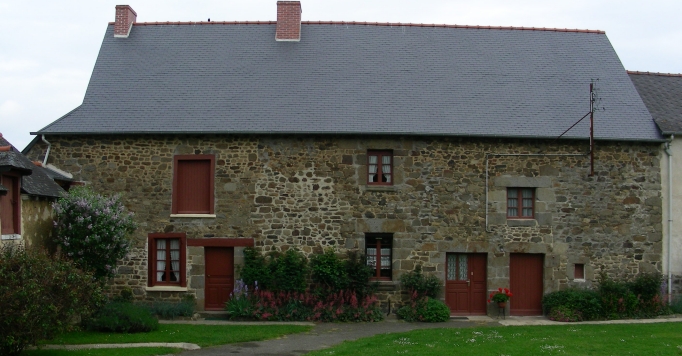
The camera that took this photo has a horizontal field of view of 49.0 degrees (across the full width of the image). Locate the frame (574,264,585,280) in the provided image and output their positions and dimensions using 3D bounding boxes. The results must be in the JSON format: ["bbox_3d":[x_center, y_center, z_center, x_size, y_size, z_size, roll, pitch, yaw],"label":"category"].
[{"bbox_3d":[7.306,2.898,22.993,0.308,0.488,0.100,1,-3,-1],"label":"frame"}]

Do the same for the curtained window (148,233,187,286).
[{"bbox_3d":[-5.254,2.479,22.762,1.147,1.613,0.180,1,-3,-1],"label":"curtained window"}]

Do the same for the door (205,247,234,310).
[{"bbox_3d":[-3.702,3.072,22.864,0.912,1.954,0.100,1,-3,-1],"label":"door"}]

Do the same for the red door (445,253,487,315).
[{"bbox_3d":[3.978,3.360,23.736,1.331,1.997,0.120,1,-3,-1],"label":"red door"}]

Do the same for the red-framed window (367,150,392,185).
[{"bbox_3d":[1.250,-0.326,23.846,0.844,1.099,0.120,1,-3,-1],"label":"red-framed window"}]

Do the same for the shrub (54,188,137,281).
[{"bbox_3d":[-6.873,2.142,20.965,2.285,3.792,2.200,1,-3,-1],"label":"shrub"}]

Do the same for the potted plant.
[{"bbox_3d":[4.747,3.573,22.254,0.700,0.546,0.580,1,-3,-1],"label":"potted plant"}]

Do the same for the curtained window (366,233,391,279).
[{"bbox_3d":[1.220,2.503,23.729,0.855,1.521,0.130,1,-3,-1],"label":"curtained window"}]

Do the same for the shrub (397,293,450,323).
[{"bbox_3d":[2.443,3.831,22.109,1.582,0.835,1.100,1,-3,-1],"label":"shrub"}]

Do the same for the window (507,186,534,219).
[{"bbox_3d":[5.533,0.787,23.094,0.895,0.983,0.140,1,-3,-1],"label":"window"}]

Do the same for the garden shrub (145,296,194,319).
[{"bbox_3d":[-5.252,3.965,22.932,1.531,0.674,0.750,1,-3,-1],"label":"garden shrub"}]

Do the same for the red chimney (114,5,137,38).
[{"bbox_3d":[-7.854,-5.562,27.314,0.490,1.180,1.050,1,-3,-1],"label":"red chimney"}]

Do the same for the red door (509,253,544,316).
[{"bbox_3d":[5.900,3.380,23.770,1.117,2.000,0.120,1,-3,-1],"label":"red door"}]

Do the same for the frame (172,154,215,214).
[{"bbox_3d":[-4.645,0.221,23.638,1.348,1.894,0.160,1,-3,-1],"label":"frame"}]

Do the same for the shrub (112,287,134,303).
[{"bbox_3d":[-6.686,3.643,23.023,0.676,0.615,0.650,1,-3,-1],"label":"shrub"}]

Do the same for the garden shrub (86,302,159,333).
[{"bbox_3d":[-6.064,3.847,20.690,2.036,0.781,1.500,1,-3,-1],"label":"garden shrub"}]

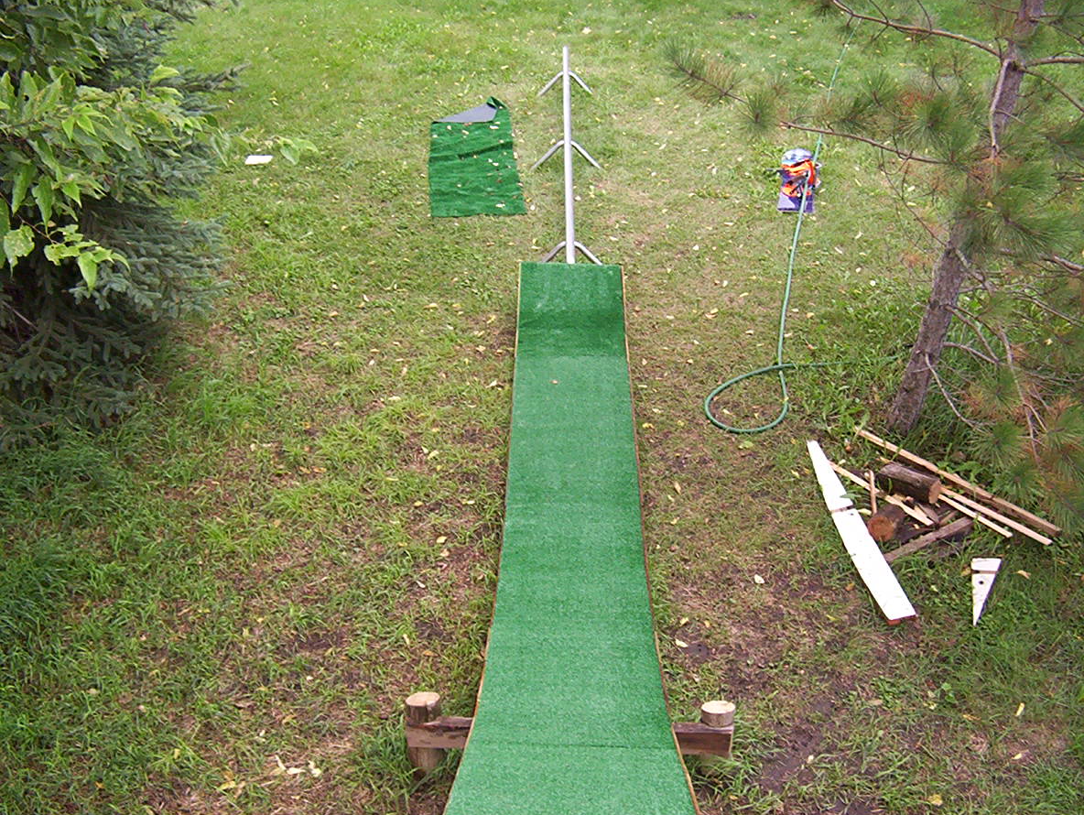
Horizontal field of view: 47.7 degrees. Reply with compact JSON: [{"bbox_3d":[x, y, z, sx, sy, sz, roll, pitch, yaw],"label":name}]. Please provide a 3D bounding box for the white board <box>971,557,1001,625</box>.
[{"bbox_3d":[1.812,0.763,5.089,0.114,0.030,0.488,14,34,21],"label":"white board"}]

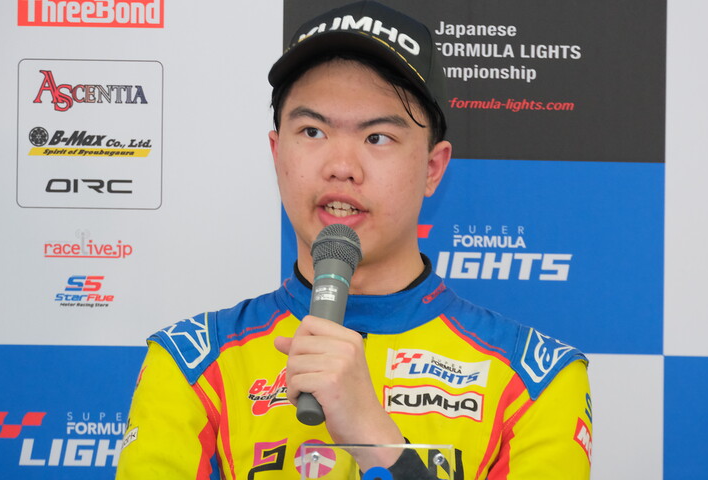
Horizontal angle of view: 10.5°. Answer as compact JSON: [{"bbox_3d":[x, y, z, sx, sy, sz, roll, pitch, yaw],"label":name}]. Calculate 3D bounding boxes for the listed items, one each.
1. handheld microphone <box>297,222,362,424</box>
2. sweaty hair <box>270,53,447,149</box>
[{"bbox_3d":[-0.029,0.083,3.820,0.051,0.220,0.051,4,-28,8],"label":"handheld microphone"},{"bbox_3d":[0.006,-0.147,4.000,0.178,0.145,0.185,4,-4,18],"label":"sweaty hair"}]

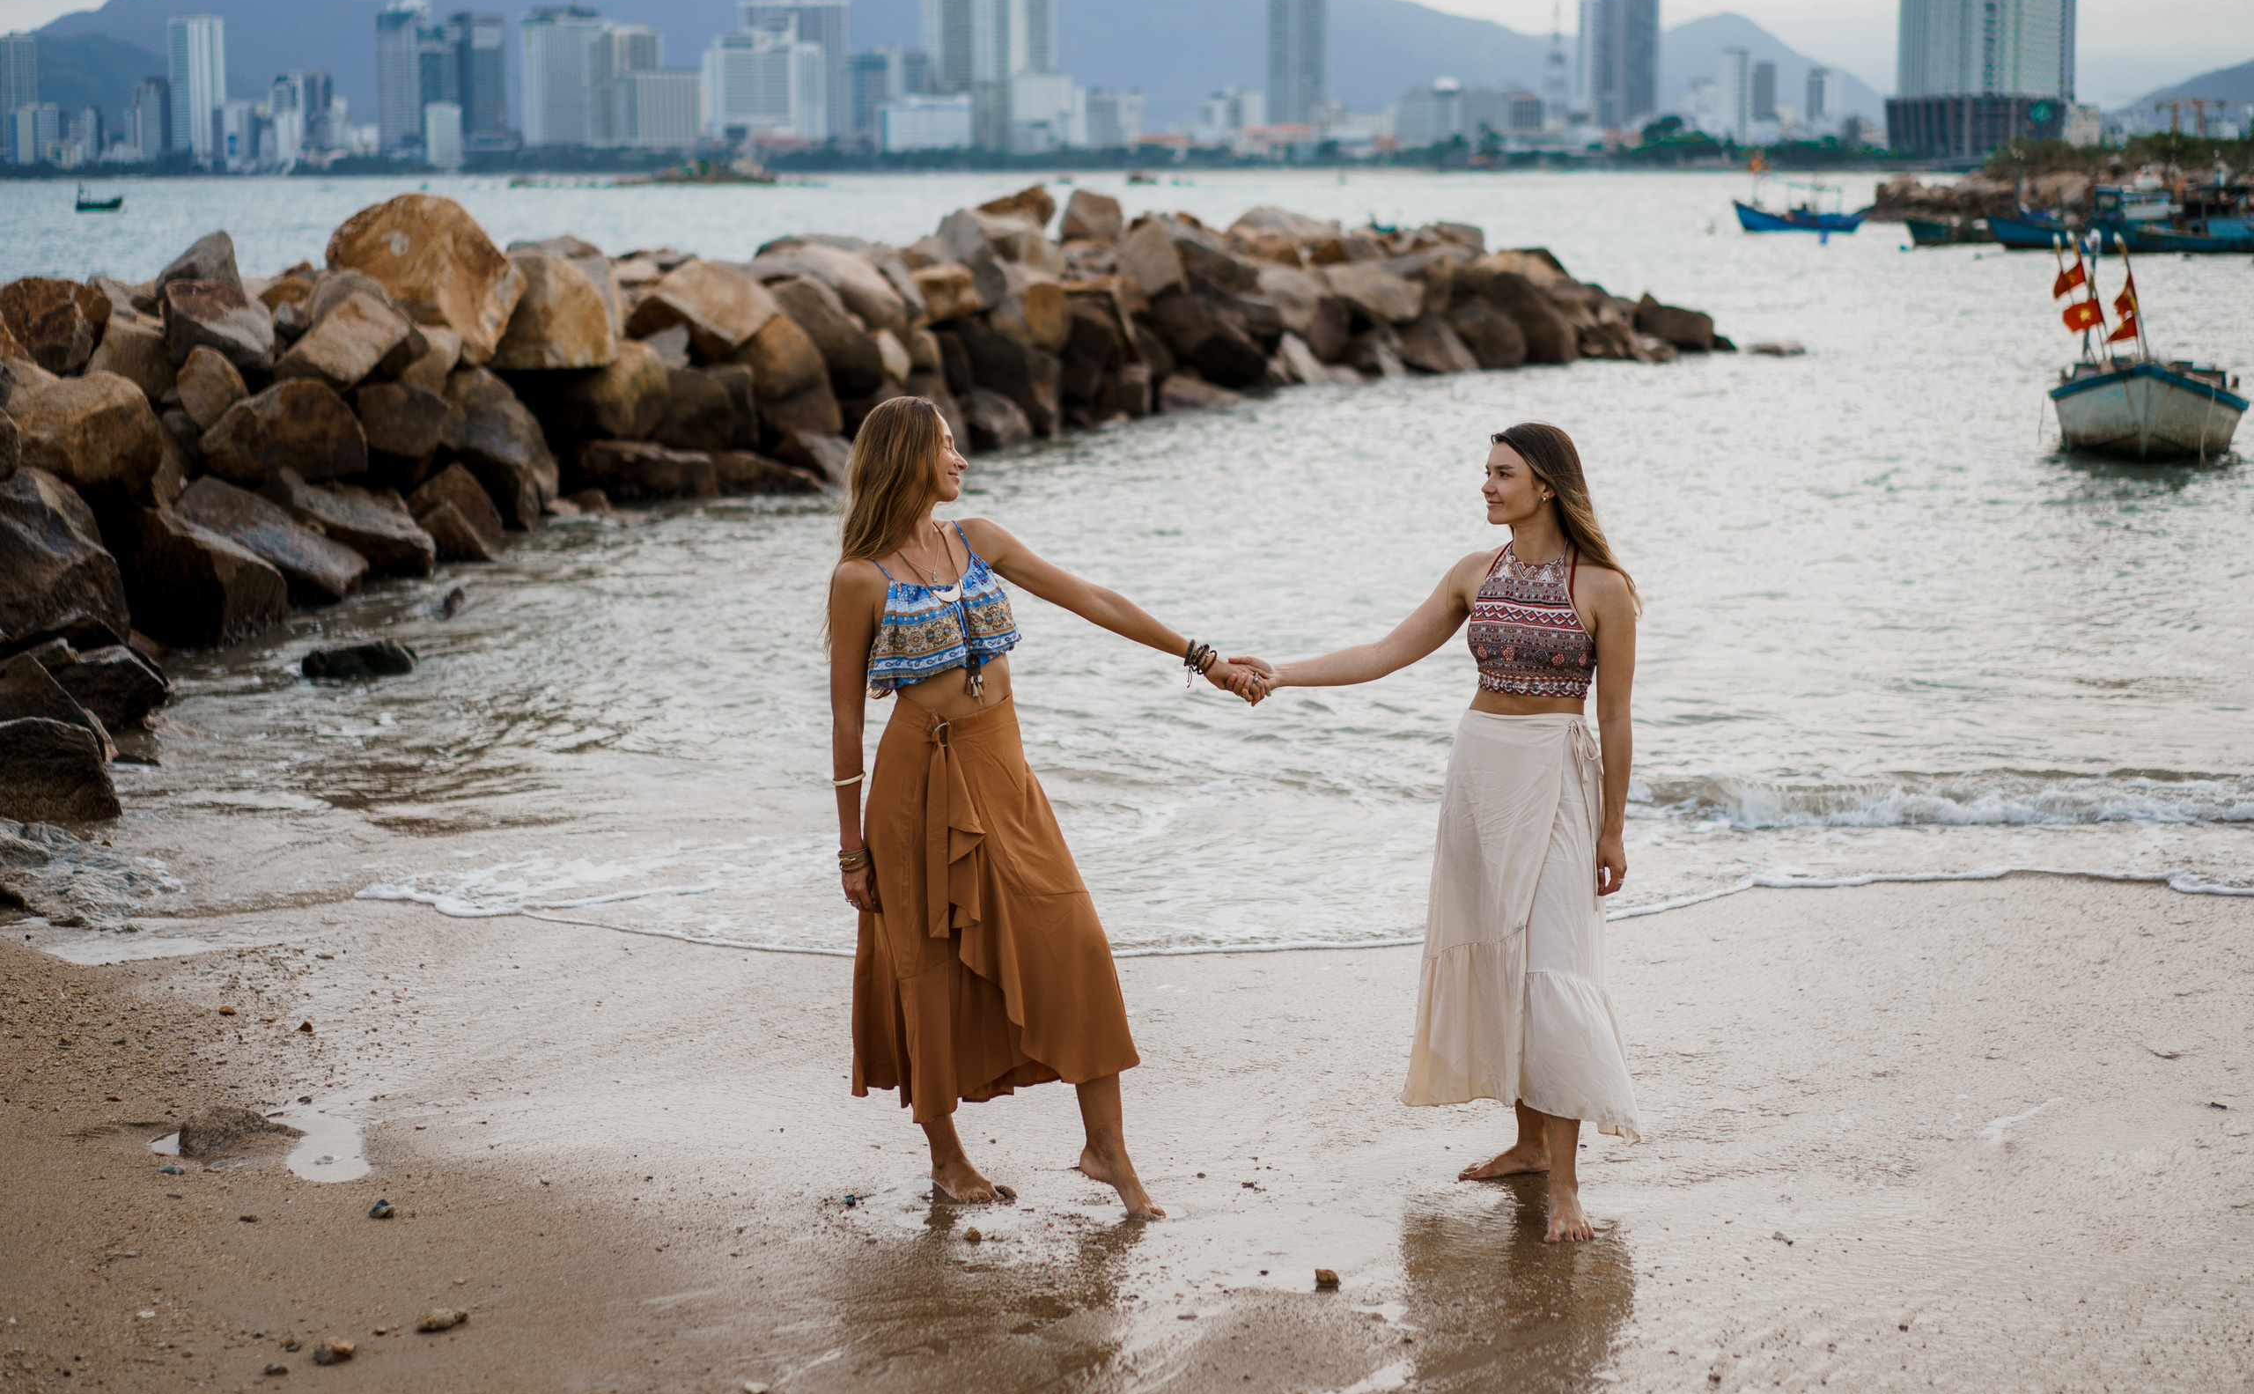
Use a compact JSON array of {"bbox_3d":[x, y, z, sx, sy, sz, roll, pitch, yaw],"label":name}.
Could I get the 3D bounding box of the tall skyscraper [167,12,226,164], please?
[{"bbox_3d":[-766.812,-497.028,2840.341,31.000,127.051,29.000,4,10,25],"label":"tall skyscraper"}]

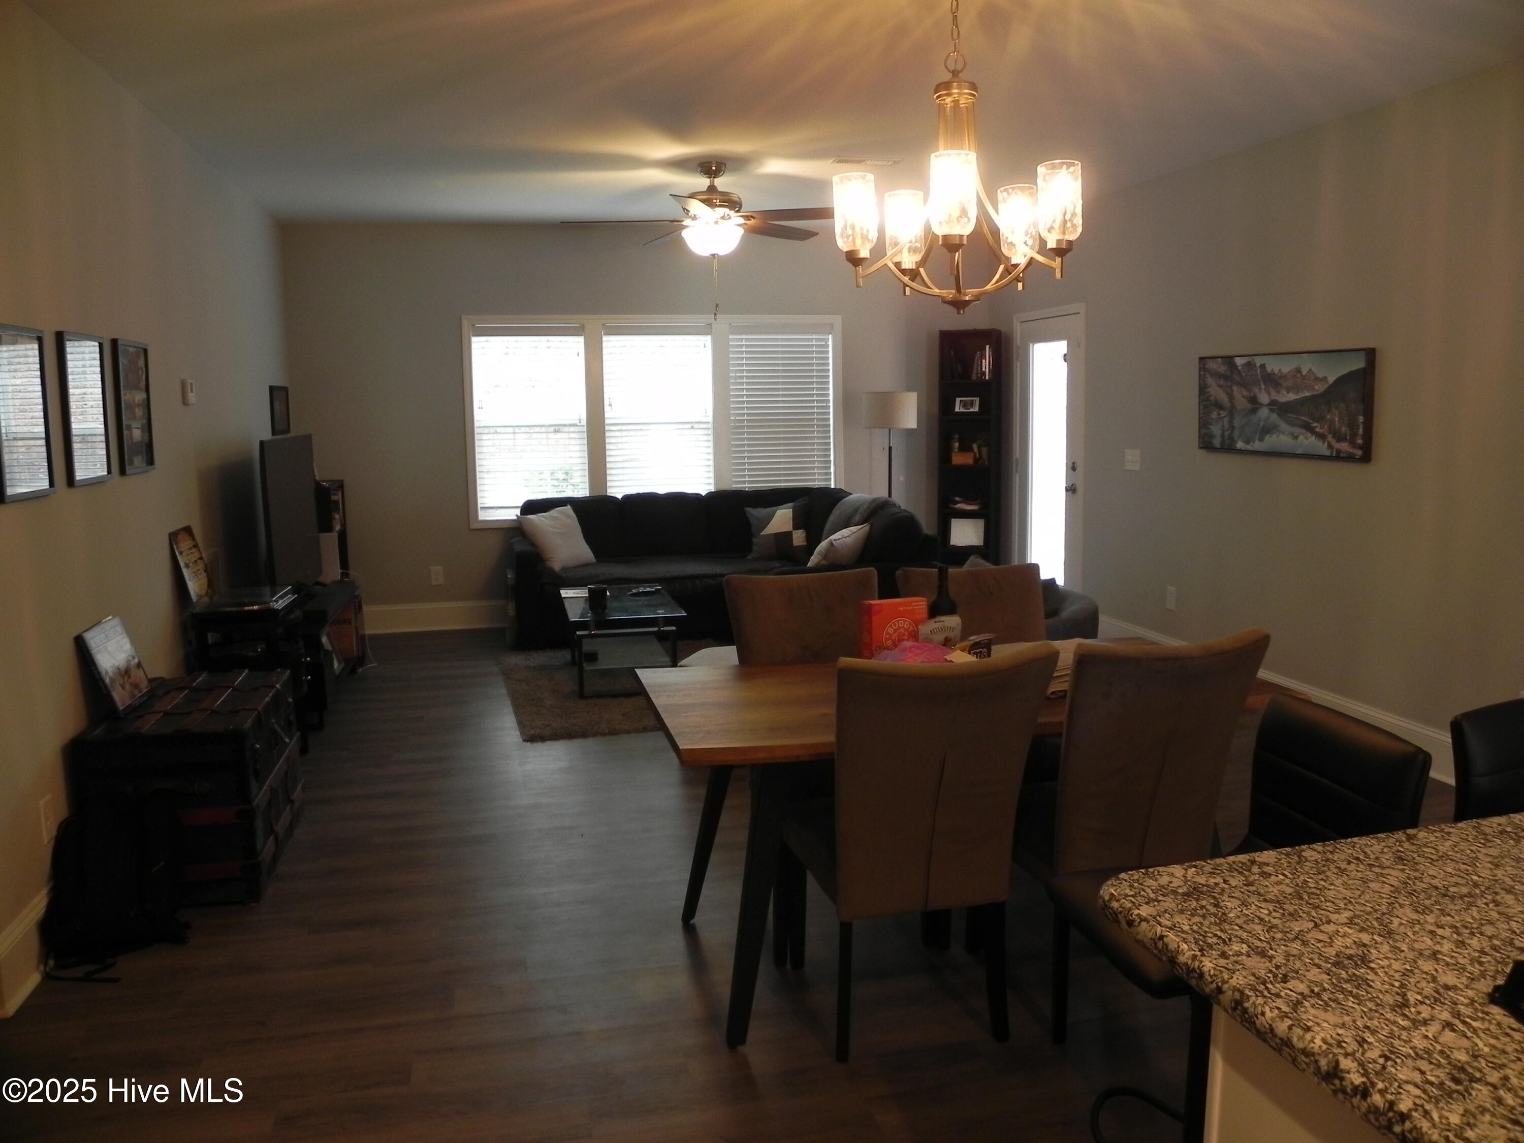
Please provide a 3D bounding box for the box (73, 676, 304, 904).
[{"bbox_3d":[-1.913,0.726,3.894,0.485,0.565,0.800,-3,9,-13],"label":"box"}]

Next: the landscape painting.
[{"bbox_3d":[2.417,-0.781,5.371,0.040,0.470,1.170,-3,9,-13],"label":"landscape painting"}]

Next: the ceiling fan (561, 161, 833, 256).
[{"bbox_3d":[-0.243,-1.802,5.704,1.440,0.455,1.440,-3,9,-13],"label":"ceiling fan"}]

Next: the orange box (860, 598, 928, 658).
[{"bbox_3d":[0.388,0.181,3.334,0.175,0.205,0.062,-4,9,-20],"label":"orange box"}]

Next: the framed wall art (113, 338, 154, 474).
[{"bbox_3d":[-2.322,-0.609,4.259,0.025,0.480,0.375,-3,9,-13],"label":"framed wall art"}]

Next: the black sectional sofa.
[{"bbox_3d":[-0.299,-0.036,7.614,2.670,0.920,1.380,-3,9,-13],"label":"black sectional sofa"}]

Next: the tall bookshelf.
[{"bbox_3d":[1.535,-0.753,8.465,0.400,2.020,0.280,2,9,20],"label":"tall bookshelf"}]

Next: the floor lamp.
[{"bbox_3d":[0.918,-0.469,8.164,0.375,1.600,0.375,-3,9,-13],"label":"floor lamp"}]

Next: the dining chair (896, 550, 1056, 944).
[{"bbox_3d":[0.725,0.523,3.476,0.490,1.000,0.630,-2,8,-7],"label":"dining chair"}]

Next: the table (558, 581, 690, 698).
[{"bbox_3d":[-0.799,0.390,6.436,0.600,0.445,1.060,-3,9,-13],"label":"table"}]

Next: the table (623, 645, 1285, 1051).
[{"bbox_3d":[0.514,0.684,3.194,1.590,0.762,0.810,-3,9,-13],"label":"table"}]

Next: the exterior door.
[{"bbox_3d":[1.943,-0.685,7.755,0.110,2.120,0.990,-3,9,-13],"label":"exterior door"}]

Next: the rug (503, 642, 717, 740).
[{"bbox_3d":[-0.641,0.596,6.451,1.540,0.025,2.100,-3,9,-13],"label":"rug"}]

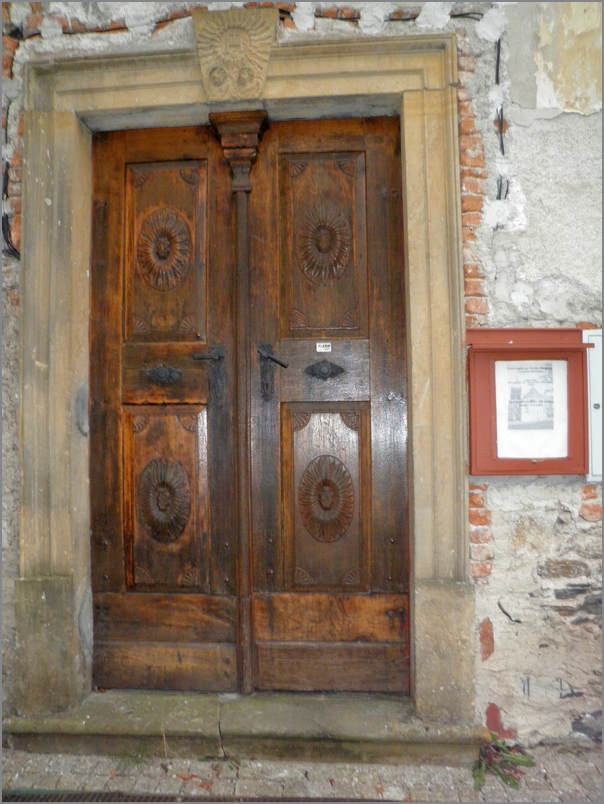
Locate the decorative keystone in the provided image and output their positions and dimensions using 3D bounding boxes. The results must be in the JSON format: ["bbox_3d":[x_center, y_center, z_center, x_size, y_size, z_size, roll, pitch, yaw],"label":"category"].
[{"bbox_3d":[-0.272,-1.463,2.826,0.367,0.370,0.166,-1,-2,5],"label":"decorative keystone"}]

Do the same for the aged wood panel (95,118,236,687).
[{"bbox_3d":[-0.633,0.013,2.994,0.676,2.575,0.078,-1,-2,5],"label":"aged wood panel"}]

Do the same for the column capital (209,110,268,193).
[{"bbox_3d":[-0.274,-1.120,2.953,0.258,0.338,0.136,-1,-2,5],"label":"column capital"}]

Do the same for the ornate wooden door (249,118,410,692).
[{"bbox_3d":[0.114,0.001,2.933,0.696,2.575,0.078,-1,-2,5],"label":"ornate wooden door"}]

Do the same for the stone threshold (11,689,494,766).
[{"bbox_3d":[-0.237,1.346,2.729,1.926,0.131,0.370,-1,-2,5],"label":"stone threshold"}]

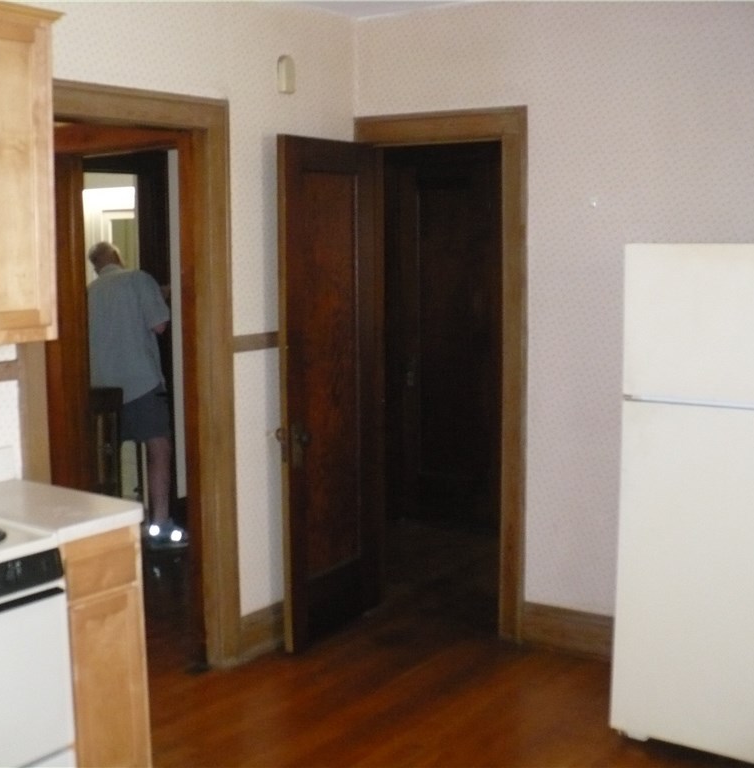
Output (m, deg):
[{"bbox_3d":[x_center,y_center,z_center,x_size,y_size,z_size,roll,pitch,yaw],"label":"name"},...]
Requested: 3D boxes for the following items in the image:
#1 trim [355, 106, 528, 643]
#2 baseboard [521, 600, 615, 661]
[{"bbox_3d":[0.255,-0.033,4.643,0.820,2.185,0.040,5,9,34],"label":"trim"},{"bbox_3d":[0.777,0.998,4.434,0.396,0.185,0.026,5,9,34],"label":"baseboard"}]

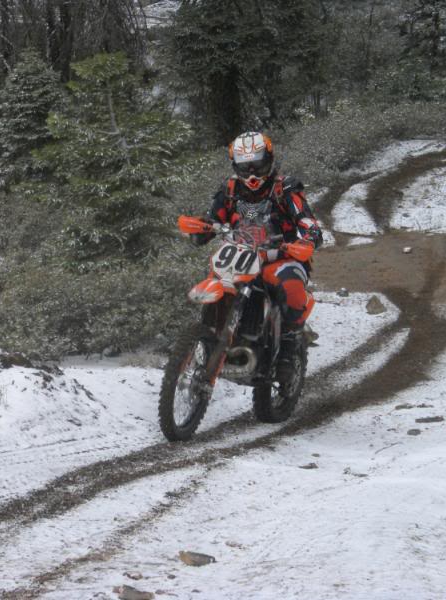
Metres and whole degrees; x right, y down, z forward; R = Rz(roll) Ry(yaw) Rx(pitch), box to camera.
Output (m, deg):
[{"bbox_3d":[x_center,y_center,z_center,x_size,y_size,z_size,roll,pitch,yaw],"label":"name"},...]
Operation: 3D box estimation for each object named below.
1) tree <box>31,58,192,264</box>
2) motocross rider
[{"bbox_3d":[-1.171,-1.426,24.500,1.700,2.400,1.700,0,3,0],"label":"tree"},{"bbox_3d":[0.213,-0.267,13.850,0.770,1.480,0.850,1,3,20],"label":"motocross rider"}]

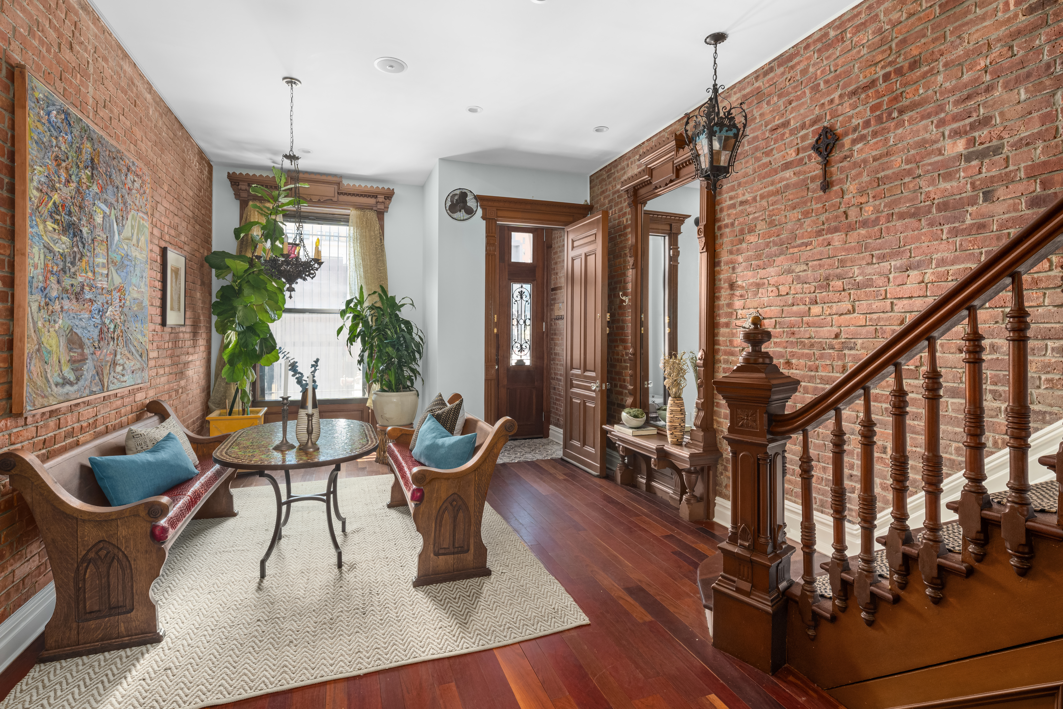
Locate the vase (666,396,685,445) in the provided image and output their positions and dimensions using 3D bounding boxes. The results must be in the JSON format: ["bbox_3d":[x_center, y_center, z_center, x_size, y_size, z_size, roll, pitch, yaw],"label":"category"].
[{"bbox_3d":[1.205,0.547,4.186,0.165,0.388,0.165,-1,2,-21],"label":"vase"}]

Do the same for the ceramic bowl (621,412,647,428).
[{"bbox_3d":[0.967,0.611,4.751,0.230,0.145,0.230,0,2,0],"label":"ceramic bowl"}]

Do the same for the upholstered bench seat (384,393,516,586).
[{"bbox_3d":[-0.648,0.816,3.626,0.635,0.925,1.485,0,2,-21],"label":"upholstered bench seat"}]

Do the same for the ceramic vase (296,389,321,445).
[{"bbox_3d":[-1.400,0.390,3.156,0.157,0.342,0.157,-1,2,-21],"label":"ceramic vase"}]

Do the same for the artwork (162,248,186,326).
[{"bbox_3d":[-3.002,-0.546,4.221,0.036,0.630,0.525,0,2,-21],"label":"artwork"}]

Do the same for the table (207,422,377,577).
[{"bbox_3d":[-1.482,0.910,3.248,0.892,0.756,1.420,0,2,-21],"label":"table"}]

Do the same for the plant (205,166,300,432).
[{"bbox_3d":[-2.903,-0.676,5.317,1.050,2.562,0.920,-1,2,-21],"label":"plant"}]

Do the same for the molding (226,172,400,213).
[{"bbox_3d":[-2.585,-1.951,6.016,1.830,0.390,0.200,-1,2,-21],"label":"molding"}]

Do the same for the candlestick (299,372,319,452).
[{"bbox_3d":[-1.348,0.334,3.040,0.123,0.463,0.123,-1,2,-21],"label":"candlestick"}]

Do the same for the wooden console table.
[{"bbox_3d":[1.040,0.988,4.409,0.310,0.540,1.380,0,2,-21],"label":"wooden console table"}]

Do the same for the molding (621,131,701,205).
[{"bbox_3d":[1.156,-1.634,4.410,0.180,0.380,1.260,-1,2,-21],"label":"molding"}]

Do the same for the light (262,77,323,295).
[{"bbox_3d":[-1.834,-1.275,3.856,0.460,1.624,0.460,-1,2,-21],"label":"light"}]

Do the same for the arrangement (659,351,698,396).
[{"bbox_3d":[1.177,0.163,4.063,0.230,0.370,0.240,0,2,-21],"label":"arrangement"}]

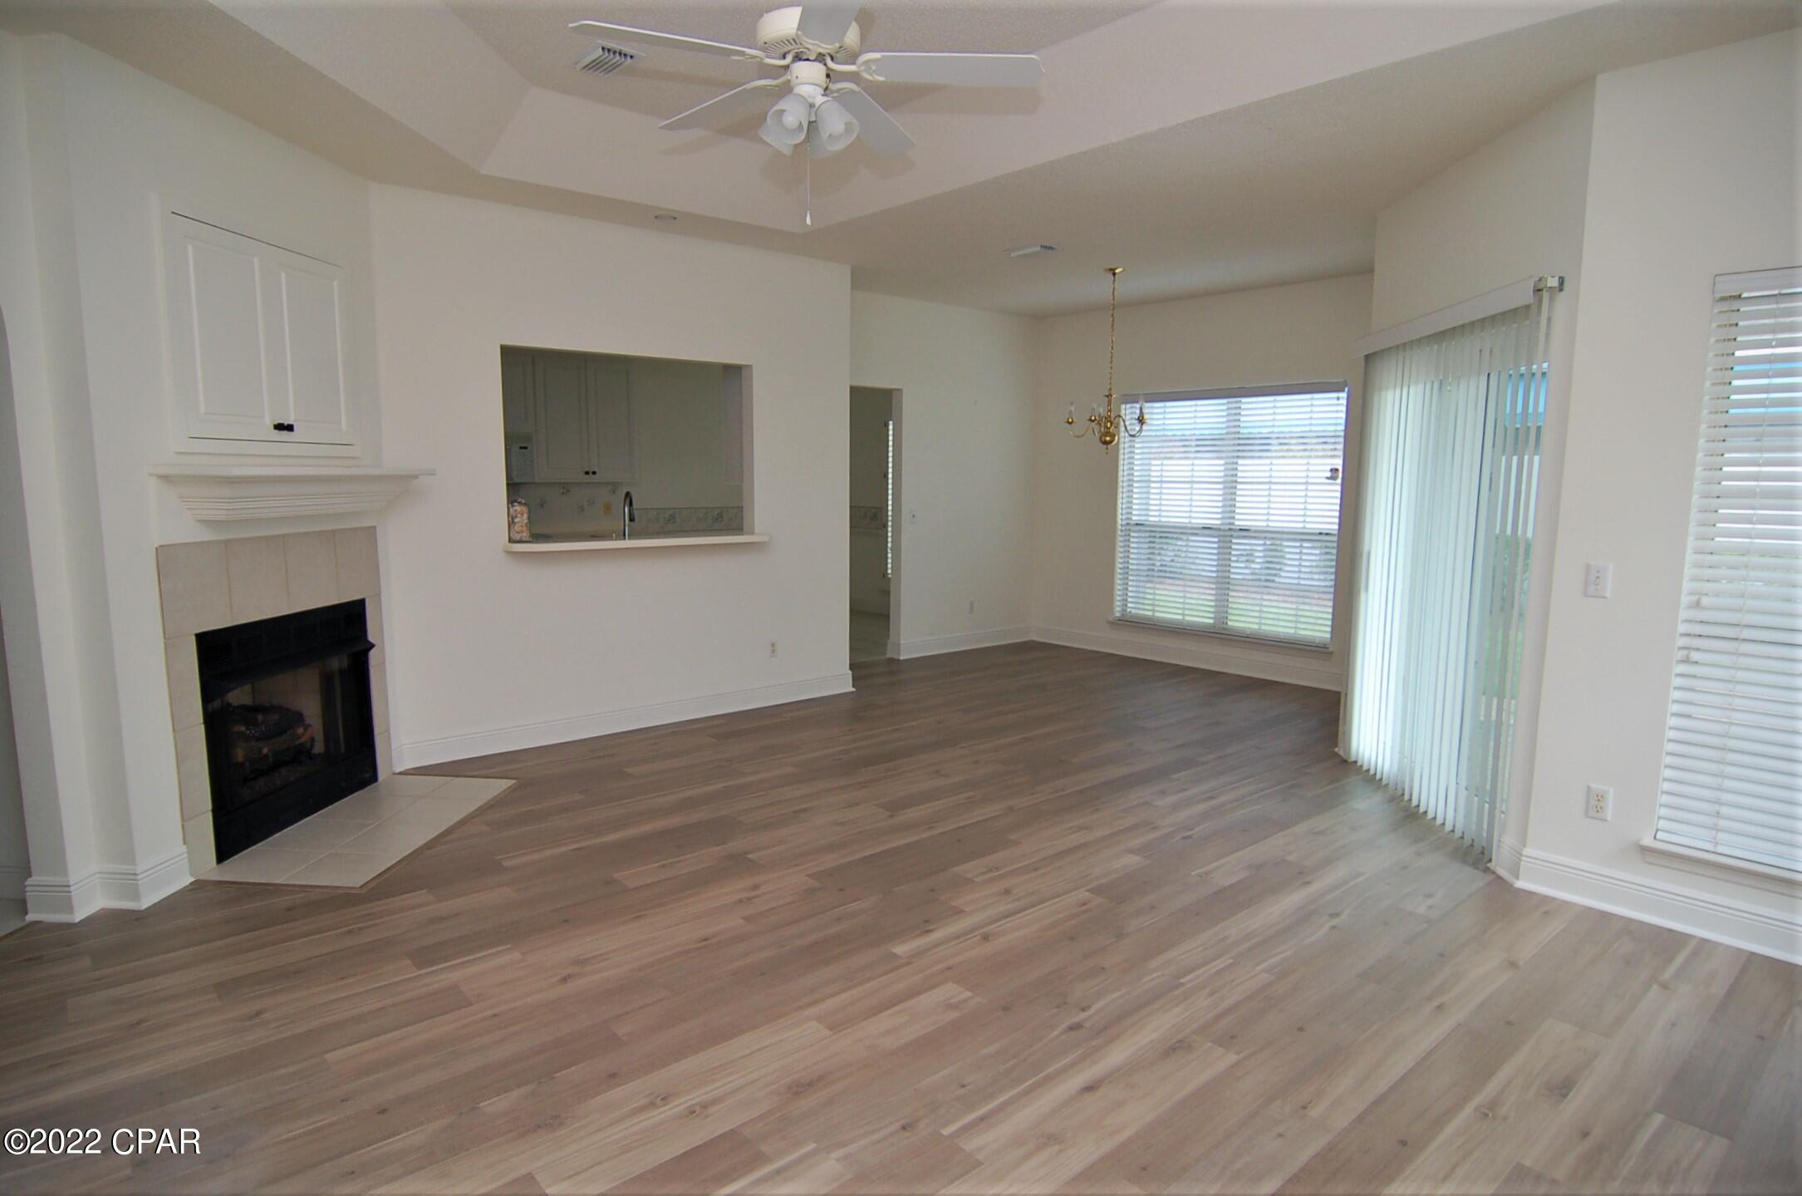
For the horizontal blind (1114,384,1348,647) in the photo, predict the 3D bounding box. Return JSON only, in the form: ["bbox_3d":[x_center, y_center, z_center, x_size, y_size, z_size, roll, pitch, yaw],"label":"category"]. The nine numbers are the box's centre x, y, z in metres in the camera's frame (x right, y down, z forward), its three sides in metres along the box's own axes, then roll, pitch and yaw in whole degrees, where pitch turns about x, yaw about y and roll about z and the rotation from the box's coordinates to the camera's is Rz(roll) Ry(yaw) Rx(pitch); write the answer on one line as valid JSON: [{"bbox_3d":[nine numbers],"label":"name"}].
[{"bbox_3d":[2.373,-0.618,6.731,0.065,1.782,1.785,-6,9,-40],"label":"horizontal blind"}]

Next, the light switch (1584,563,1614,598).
[{"bbox_3d":[2.259,-0.054,2.916,0.013,0.116,0.072,-6,9,-40],"label":"light switch"}]

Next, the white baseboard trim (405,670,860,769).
[{"bbox_3d":[-1.390,0.665,5.265,2.805,0.128,0.025,-6,9,-41],"label":"white baseboard trim"}]

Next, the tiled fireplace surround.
[{"bbox_3d":[-2.477,0.331,3.672,0.040,1.181,1.184,0,7,2],"label":"tiled fireplace surround"}]

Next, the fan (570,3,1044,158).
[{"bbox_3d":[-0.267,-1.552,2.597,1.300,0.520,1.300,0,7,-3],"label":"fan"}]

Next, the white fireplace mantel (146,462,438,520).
[{"bbox_3d":[-2.323,-0.423,3.575,0.279,0.190,1.209,0,7,2],"label":"white fireplace mantel"}]

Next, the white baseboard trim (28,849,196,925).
[{"bbox_3d":[-2.616,0.944,2.998,0.298,0.130,0.323,0,7,2],"label":"white baseboard trim"}]

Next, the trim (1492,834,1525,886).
[{"bbox_3d":[2.170,0.928,3.224,0.027,0.130,0.180,0,7,2],"label":"trim"}]

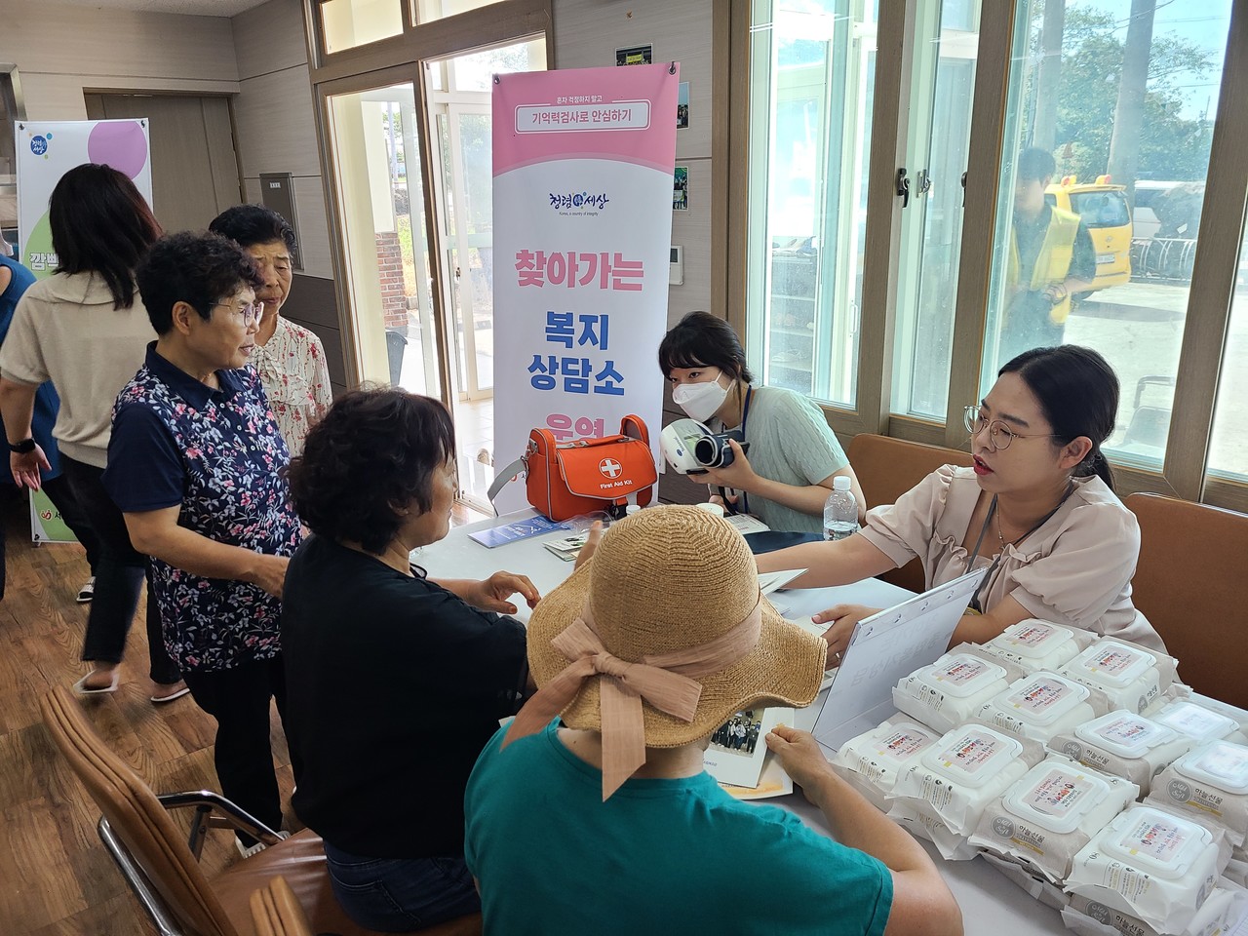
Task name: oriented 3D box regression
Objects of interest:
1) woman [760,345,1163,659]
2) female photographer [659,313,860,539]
[{"bbox_3d":[0.651,0.360,1.790,0.620,1.240,0.620,13,23,38],"label":"woman"},{"bbox_3d":[0.371,0.198,2.348,0.520,1.200,0.560,9,21,31],"label":"female photographer"}]

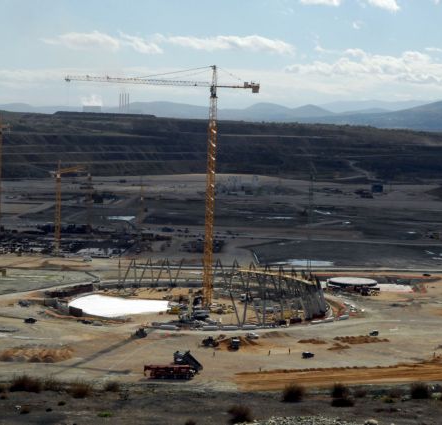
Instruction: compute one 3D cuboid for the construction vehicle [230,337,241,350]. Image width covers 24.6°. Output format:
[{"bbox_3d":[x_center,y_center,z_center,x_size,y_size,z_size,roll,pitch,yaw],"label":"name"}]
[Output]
[{"bbox_3d":[5.060,45.740,356.020,2.500,3.300,8.000,1,6,-6],"label":"construction vehicle"}]

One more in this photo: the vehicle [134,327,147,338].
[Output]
[{"bbox_3d":[-28.570,43.670,368.460,2.400,3.000,5.000,-3,7,-37],"label":"vehicle"}]

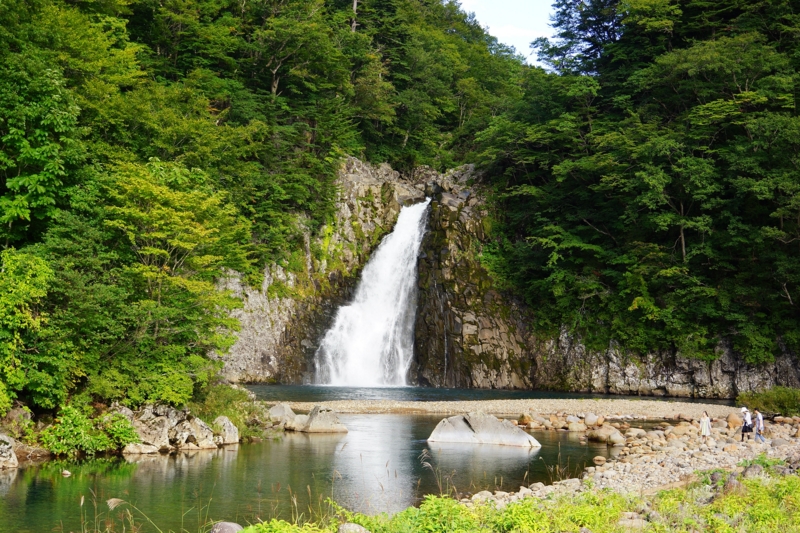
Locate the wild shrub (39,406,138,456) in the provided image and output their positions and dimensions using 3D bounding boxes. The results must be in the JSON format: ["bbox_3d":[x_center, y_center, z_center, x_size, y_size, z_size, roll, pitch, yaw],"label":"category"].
[{"bbox_3d":[-14.306,7.578,65.300,4.500,2.250,2.600,0,-4,0],"label":"wild shrub"}]

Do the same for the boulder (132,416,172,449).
[{"bbox_3d":[-12.084,8.080,69.000,1.850,1.550,1.500,0,-4,0],"label":"boulder"}]

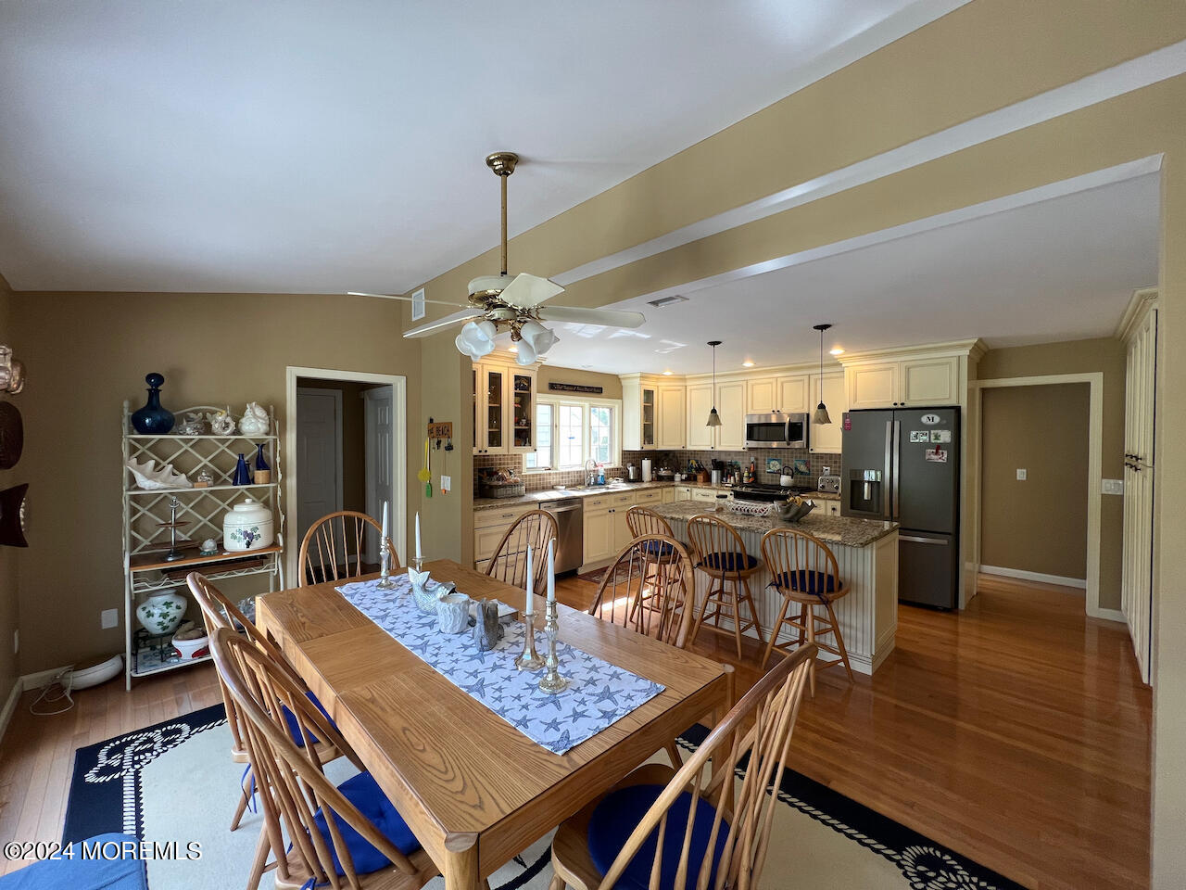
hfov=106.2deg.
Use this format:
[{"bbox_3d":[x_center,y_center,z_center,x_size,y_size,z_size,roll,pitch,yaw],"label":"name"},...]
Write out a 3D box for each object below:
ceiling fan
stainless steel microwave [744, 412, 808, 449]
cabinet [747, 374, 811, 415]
[{"bbox_3d":[-0.385,-0.815,1.950,1.220,0.910,1.220,1,2,44],"label":"ceiling fan"},{"bbox_3d":[2.371,-0.175,5.621,0.760,0.420,0.400,1,2,44],"label":"stainless steel microwave"},{"bbox_3d":[2.401,-0.619,5.639,0.760,0.440,0.330,1,2,44],"label":"cabinet"}]

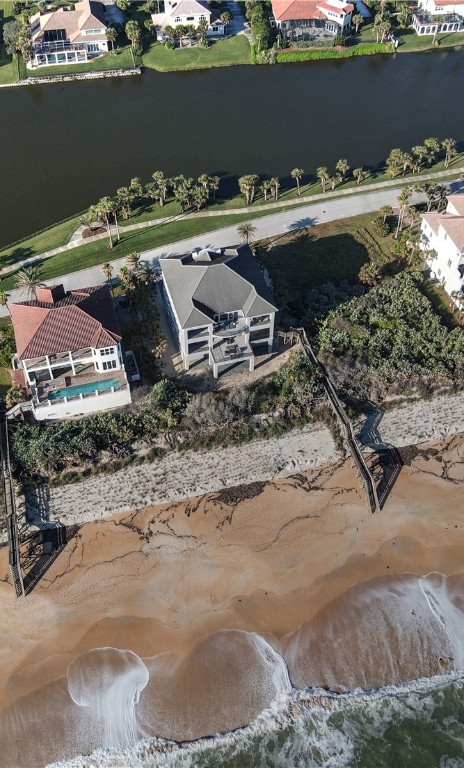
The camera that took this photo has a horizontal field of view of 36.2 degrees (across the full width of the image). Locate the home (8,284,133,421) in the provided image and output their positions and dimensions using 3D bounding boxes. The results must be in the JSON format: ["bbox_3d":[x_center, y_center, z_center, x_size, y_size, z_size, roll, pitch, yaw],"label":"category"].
[{"bbox_3d":[-30.320,-8.270,133.250,19.100,16.300,22.600,-12,48,-11],"label":"home"}]

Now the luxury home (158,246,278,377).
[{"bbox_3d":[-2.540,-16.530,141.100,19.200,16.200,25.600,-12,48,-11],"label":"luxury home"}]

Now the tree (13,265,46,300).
[{"bbox_3d":[-38.589,-17.363,138.870,6.000,9.200,6.000,1,49,0],"label":"tree"}]

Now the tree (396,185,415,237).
[{"bbox_3d":[40.140,-40.270,167.100,4.300,12.740,4.300,0,47,0],"label":"tree"}]

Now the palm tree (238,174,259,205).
[{"bbox_3d":[4.270,-48.970,180.250,4.900,7.840,4.900,0,47,0],"label":"palm tree"}]

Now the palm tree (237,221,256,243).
[{"bbox_3d":[3.500,-33.480,164.970,4.600,7.450,4.600,0,47,0],"label":"palm tree"}]

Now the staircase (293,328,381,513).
[{"bbox_3d":[18.617,5.263,125.165,2.400,6.050,37.130,-13,50,-11],"label":"staircase"}]

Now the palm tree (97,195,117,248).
[{"bbox_3d":[-28.540,-37.030,164.620,4.400,13.070,4.400,0,47,0],"label":"palm tree"}]

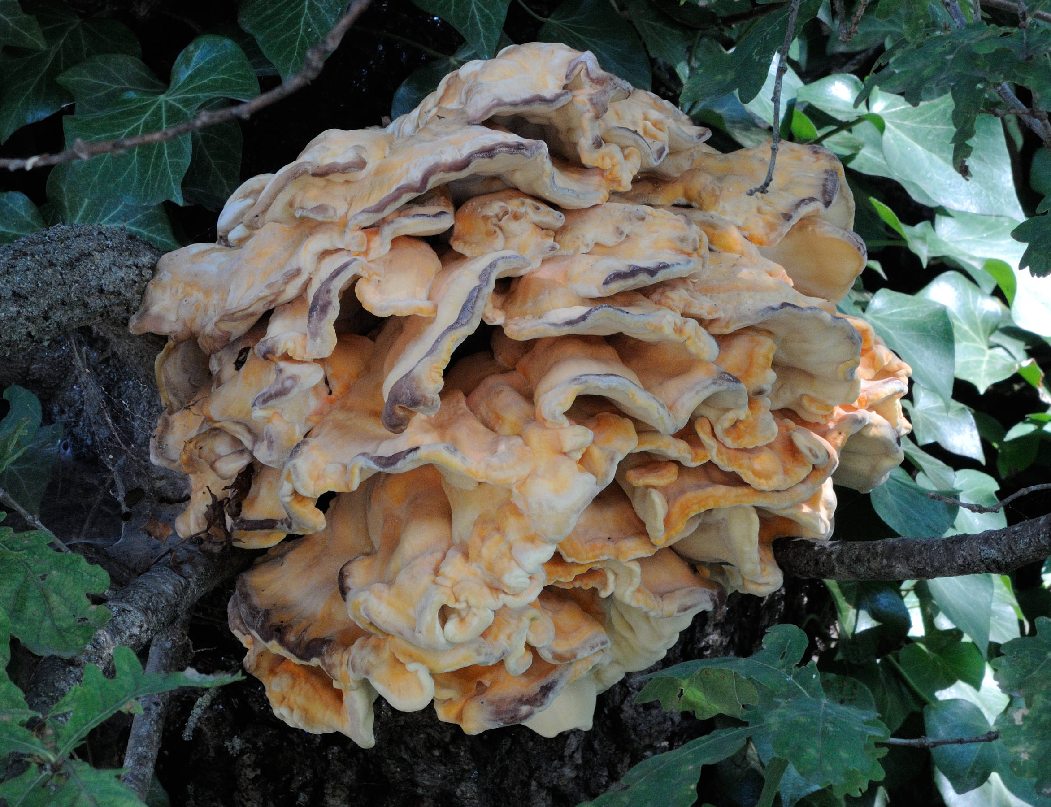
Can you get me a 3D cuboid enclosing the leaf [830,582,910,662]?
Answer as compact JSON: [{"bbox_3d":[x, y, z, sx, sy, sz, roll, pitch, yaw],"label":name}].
[{"bbox_3d":[0.153,0.095,2.760,0.036,0.042,0.016,0,-21,-13],"label":"leaf"}]

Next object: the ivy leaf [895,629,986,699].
[{"bbox_3d":[0.184,0.117,2.760,0.041,0.035,0.013,0,-18,-6],"label":"ivy leaf"}]

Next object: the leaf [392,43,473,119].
[{"bbox_3d":[-0.039,-0.139,2.760,0.042,0.044,0.014,0,-21,16],"label":"leaf"}]

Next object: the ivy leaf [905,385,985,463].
[{"bbox_3d":[0.186,0.009,2.760,0.037,0.039,0.014,0,-27,-16],"label":"ivy leaf"}]

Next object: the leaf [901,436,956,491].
[{"bbox_3d":[0.177,0.027,2.760,0.034,0.029,0.011,0,-27,-24],"label":"leaf"}]

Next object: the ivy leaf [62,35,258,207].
[{"bbox_3d":[-0.159,-0.123,2.700,0.085,0.078,0.024,0,-21,0],"label":"ivy leaf"}]

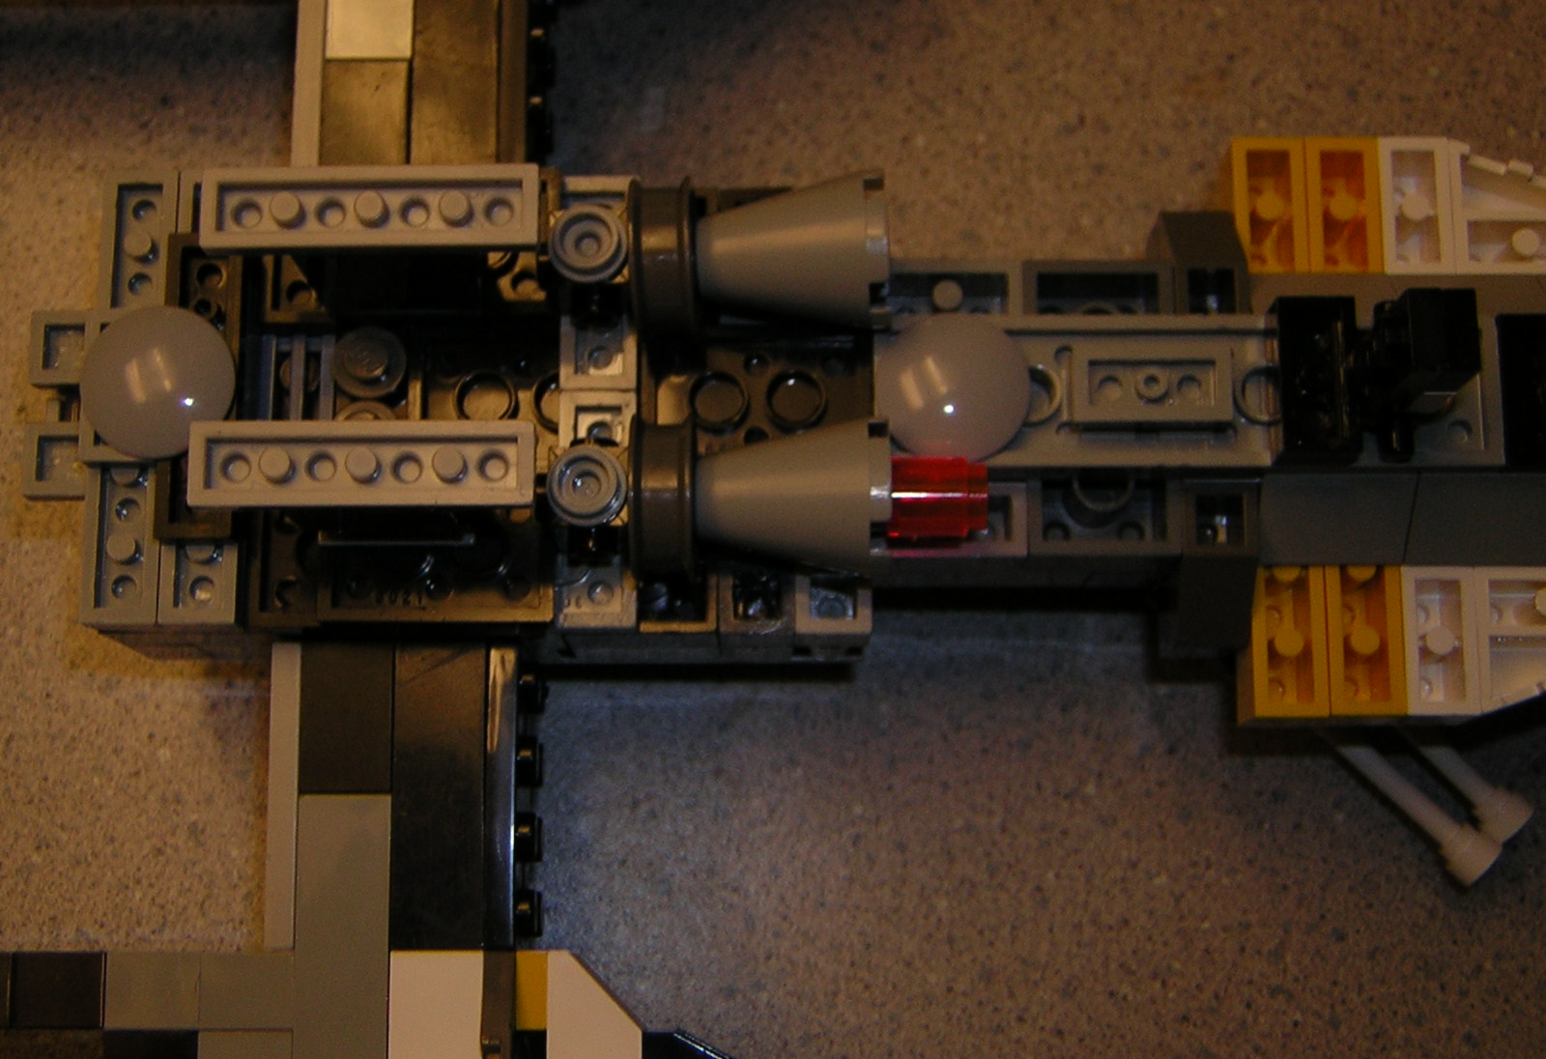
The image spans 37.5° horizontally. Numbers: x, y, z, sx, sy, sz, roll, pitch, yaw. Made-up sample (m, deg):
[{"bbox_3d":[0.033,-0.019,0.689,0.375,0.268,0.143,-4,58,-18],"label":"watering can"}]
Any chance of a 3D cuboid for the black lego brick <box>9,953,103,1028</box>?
[{"bbox_3d":[-0.073,0.048,0.236,0.010,0.009,0.008,0,79,1],"label":"black lego brick"}]

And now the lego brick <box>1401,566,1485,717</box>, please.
[{"bbox_3d":[0.071,0.013,0.248,0.008,0.010,0.016,0,79,1],"label":"lego brick"}]

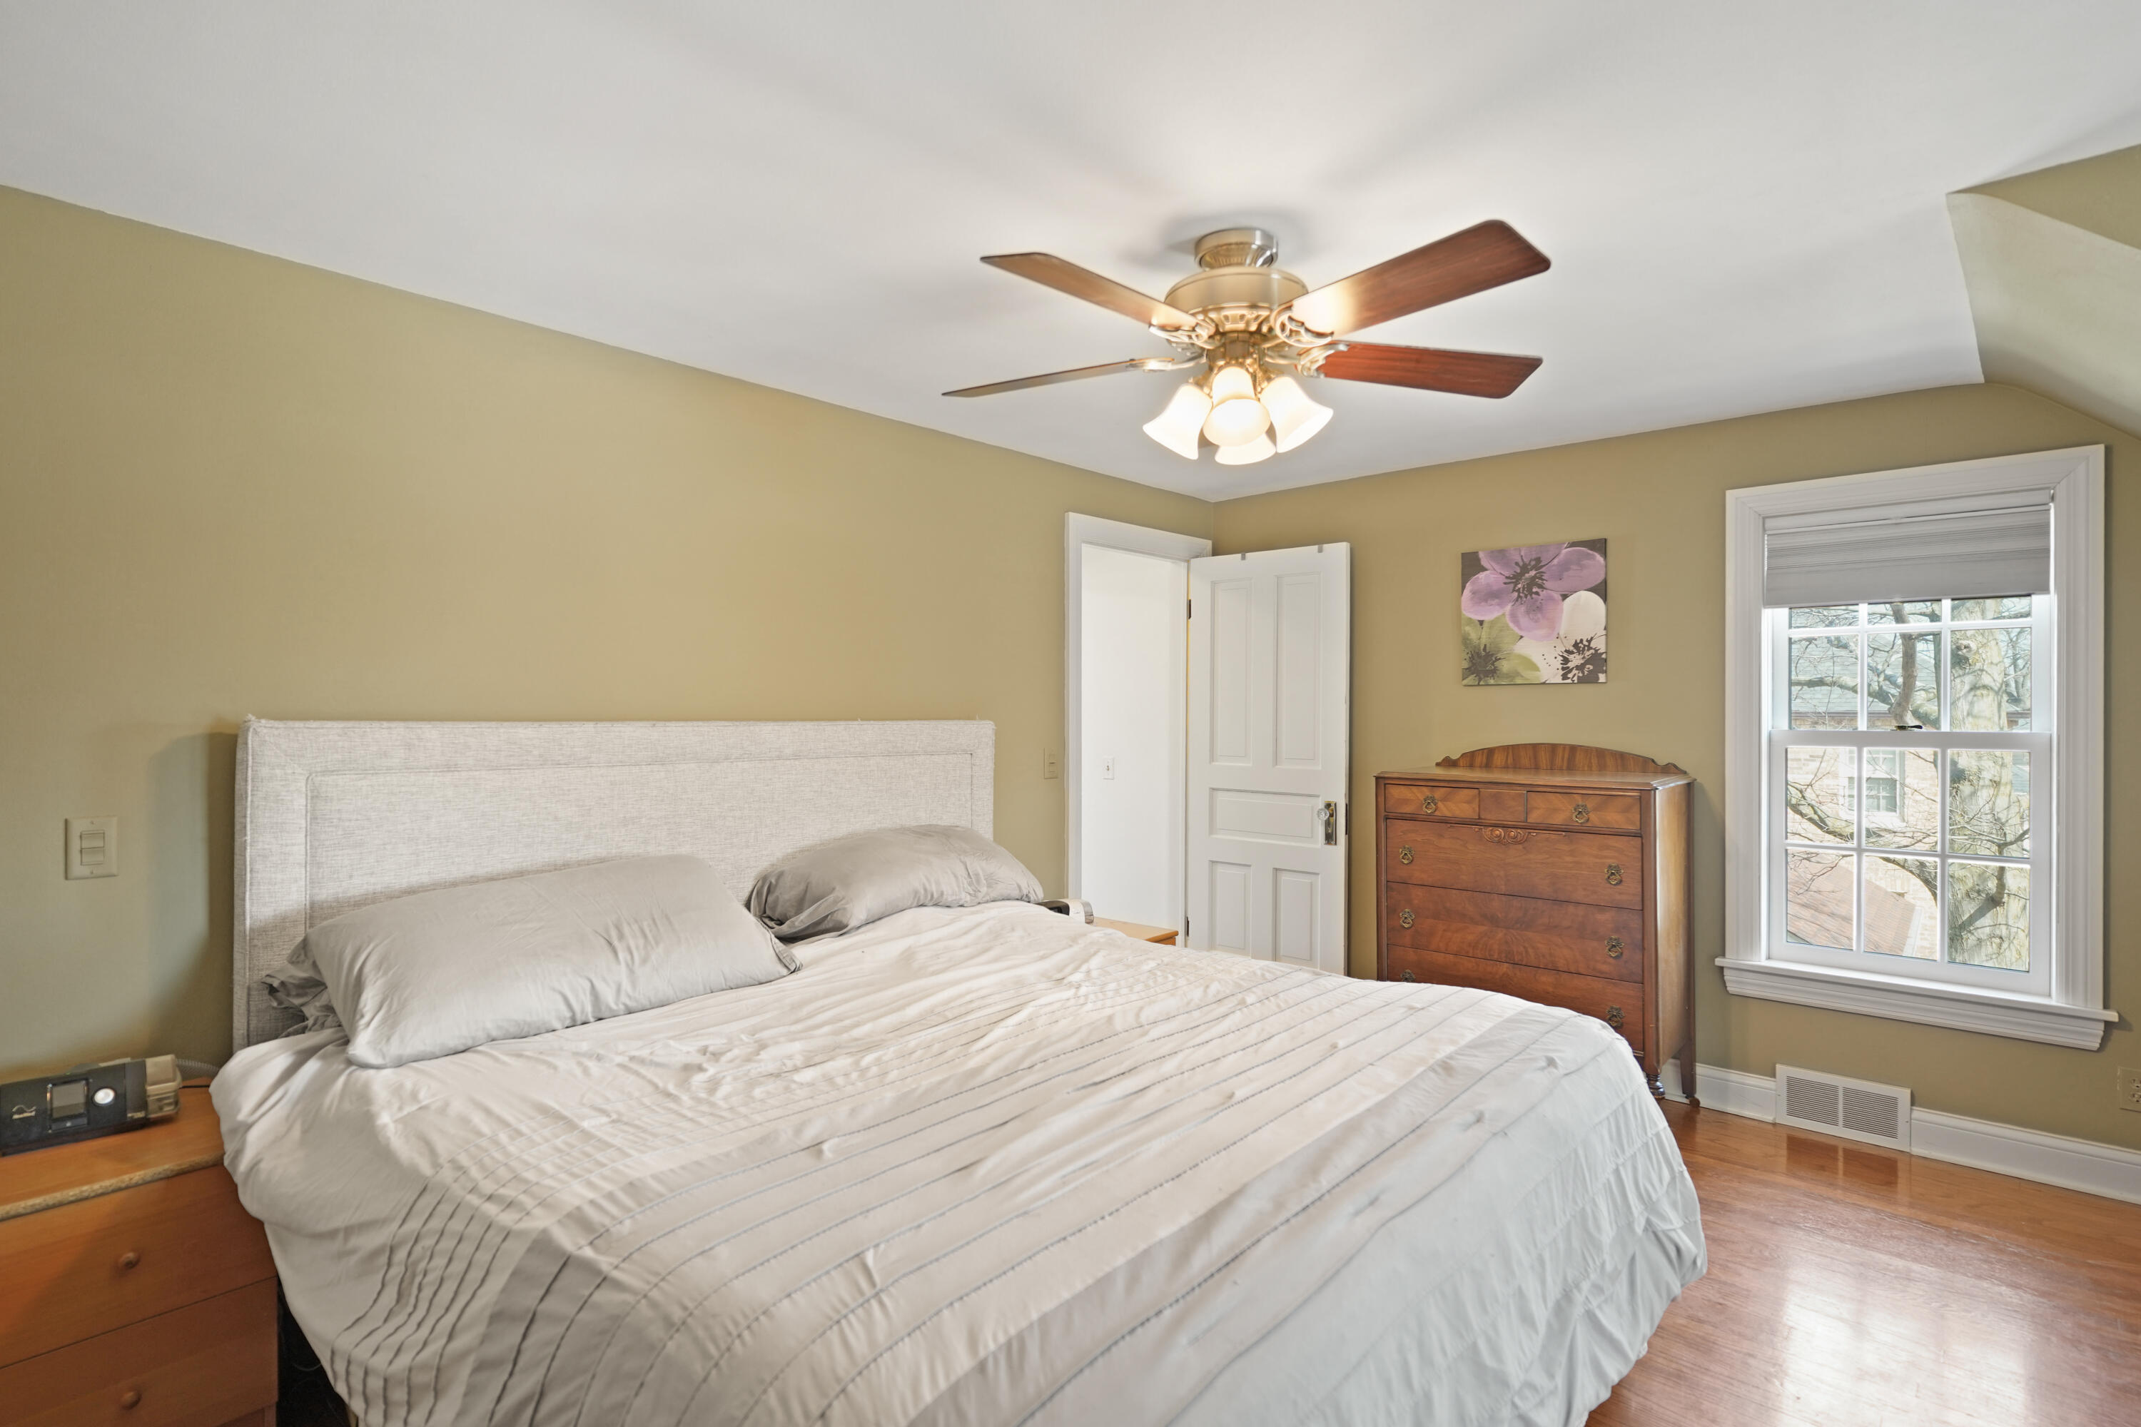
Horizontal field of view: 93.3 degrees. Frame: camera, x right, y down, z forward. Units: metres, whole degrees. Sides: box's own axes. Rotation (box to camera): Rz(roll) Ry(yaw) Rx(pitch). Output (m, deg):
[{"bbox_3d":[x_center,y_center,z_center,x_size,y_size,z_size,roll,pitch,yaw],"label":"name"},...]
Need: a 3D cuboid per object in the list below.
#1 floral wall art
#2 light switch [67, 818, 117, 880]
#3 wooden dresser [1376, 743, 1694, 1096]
[{"bbox_3d":[1.745,-0.368,3.820,0.512,0.518,0.030,0,1,41],"label":"floral wall art"},{"bbox_3d":[-1.815,0.251,1.877,0.010,0.114,0.071,0,1,41],"label":"light switch"},{"bbox_3d":[1.629,0.739,3.579,0.905,1.244,0.560,0,1,41],"label":"wooden dresser"}]

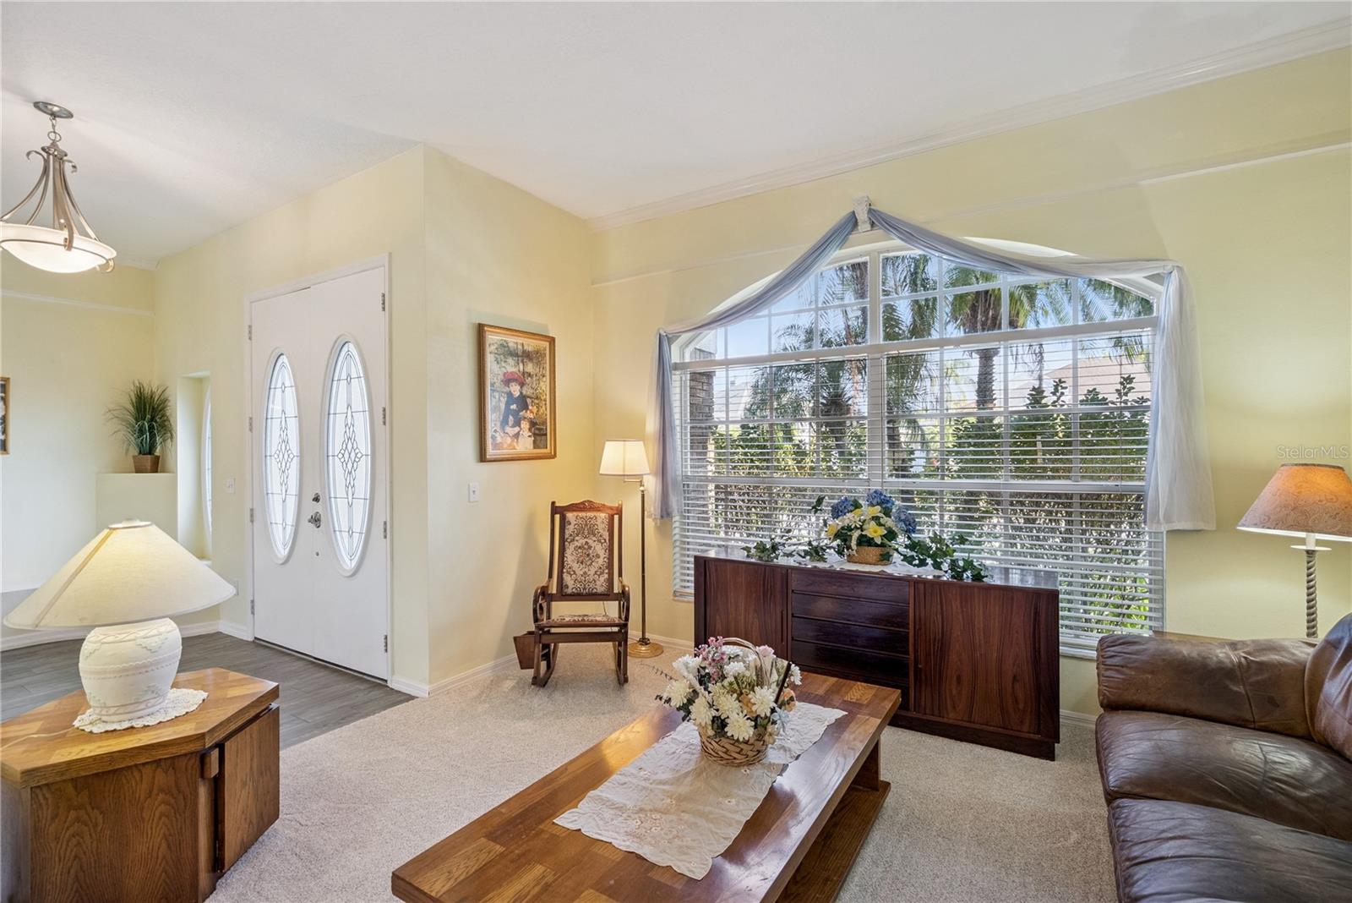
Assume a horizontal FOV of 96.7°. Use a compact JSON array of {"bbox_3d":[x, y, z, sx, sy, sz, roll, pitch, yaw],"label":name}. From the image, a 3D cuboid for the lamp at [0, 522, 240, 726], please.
[{"bbox_3d":[-1.777,0.534,1.959,0.550,0.616,0.550,0,0,32],"label":"lamp"}]

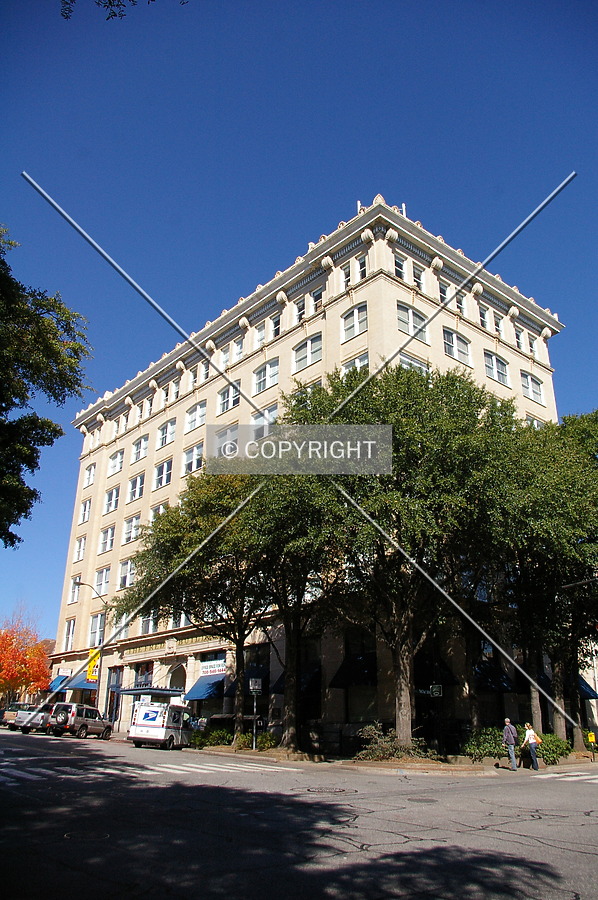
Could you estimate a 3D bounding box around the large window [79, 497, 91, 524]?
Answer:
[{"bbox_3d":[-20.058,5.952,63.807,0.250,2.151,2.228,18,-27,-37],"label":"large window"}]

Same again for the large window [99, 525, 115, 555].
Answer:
[{"bbox_3d":[-17.867,8.386,63.135,0.260,2.526,3.043,18,-28,-37],"label":"large window"}]

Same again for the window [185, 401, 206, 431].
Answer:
[{"bbox_3d":[-8.046,-2.612,53.076,0.200,2.380,2.780,20,-30,-38],"label":"window"}]

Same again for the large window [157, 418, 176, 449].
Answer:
[{"bbox_3d":[-11.550,-1.420,59.176,0.260,2.428,3.043,18,-28,-37],"label":"large window"}]

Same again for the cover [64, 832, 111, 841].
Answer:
[{"bbox_3d":[-3.084,5.647,9.827,0.659,0.030,0.659,0,-22,0],"label":"cover"}]

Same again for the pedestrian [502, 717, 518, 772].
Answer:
[{"bbox_3d":[7.758,10.787,24.698,0.500,1.770,0.400,11,-24,-26],"label":"pedestrian"}]

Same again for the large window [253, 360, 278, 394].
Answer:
[{"bbox_3d":[-2.253,-5.112,47.219,0.200,2.380,2.780,20,-30,-38],"label":"large window"}]

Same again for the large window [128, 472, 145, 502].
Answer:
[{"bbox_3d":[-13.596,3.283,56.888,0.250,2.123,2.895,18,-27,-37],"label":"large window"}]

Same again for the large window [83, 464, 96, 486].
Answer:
[{"bbox_3d":[-21.606,2.892,70.118,0.260,2.457,2.317,18,-28,-37],"label":"large window"}]

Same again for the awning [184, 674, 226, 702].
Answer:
[{"bbox_3d":[-6.229,15.593,44.323,1.312,1.547,2.968,18,-28,-37],"label":"awning"}]

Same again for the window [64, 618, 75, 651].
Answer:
[{"bbox_3d":[-20.631,16.807,61.115,0.250,2.874,1.900,18,-28,-38],"label":"window"}]

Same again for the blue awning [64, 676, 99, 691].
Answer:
[{"bbox_3d":[-17.253,18.226,53.523,1.450,1.470,2.650,20,-30,-38],"label":"blue awning"}]

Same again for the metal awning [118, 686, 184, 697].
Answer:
[{"bbox_3d":[-9.659,15.951,44.515,2.530,0.380,3.850,20,-30,-38],"label":"metal awning"}]

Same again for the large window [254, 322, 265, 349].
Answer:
[{"bbox_3d":[-2.715,-8.315,49.138,0.250,1.638,1.010,18,-28,-38],"label":"large window"}]

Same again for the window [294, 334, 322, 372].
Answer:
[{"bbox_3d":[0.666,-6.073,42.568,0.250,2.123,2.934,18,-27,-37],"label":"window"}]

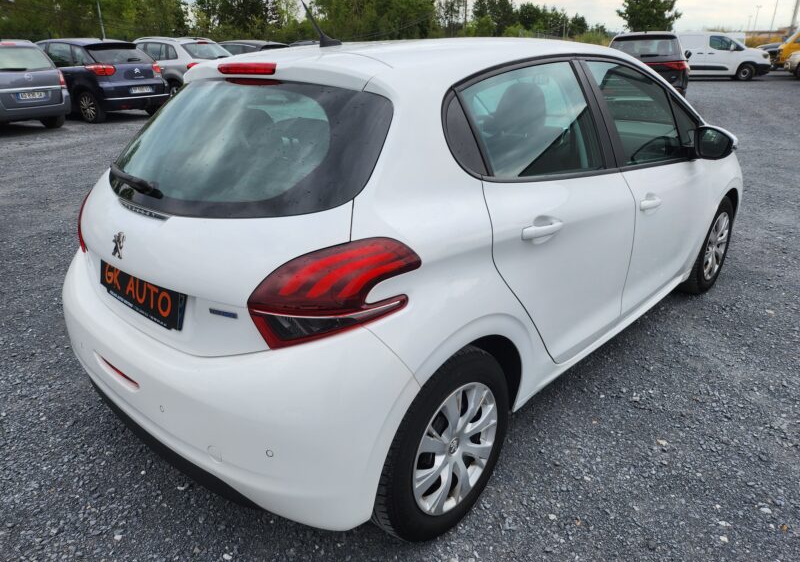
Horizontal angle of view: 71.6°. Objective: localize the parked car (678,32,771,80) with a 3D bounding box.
[{"bbox_3d":[13.361,-9.626,23.754,4.420,1.820,1.880,9,24,21],"label":"parked car"}]

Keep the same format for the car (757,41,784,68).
[{"bbox_3d":[20.236,-11.886,29.500,4.300,1.500,1.800,-17,27,-34],"label":"car"}]

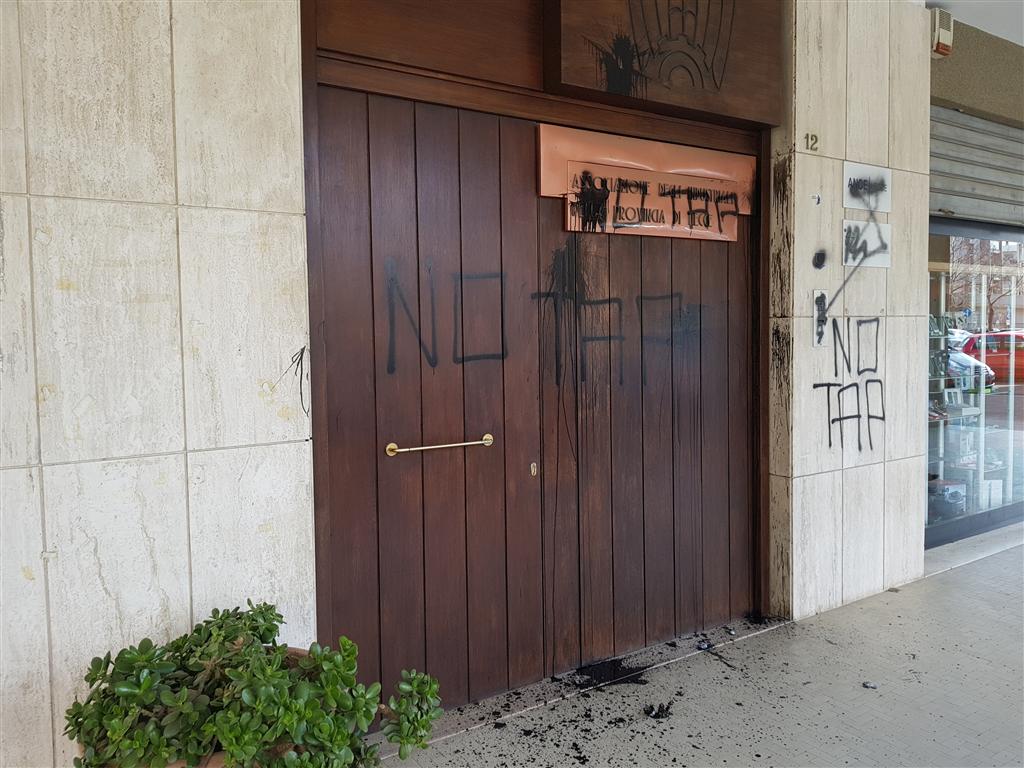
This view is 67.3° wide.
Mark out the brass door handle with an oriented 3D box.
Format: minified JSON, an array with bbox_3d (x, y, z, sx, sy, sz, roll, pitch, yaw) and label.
[{"bbox_3d":[-0.275,0.254,3.163,0.493,0.053,0.058,-3,4,-32],"label":"brass door handle"}]

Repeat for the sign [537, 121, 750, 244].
[{"bbox_3d":[0.707,-0.946,3.740,1.377,0.455,0.030,-3,4,-32],"label":"sign"}]

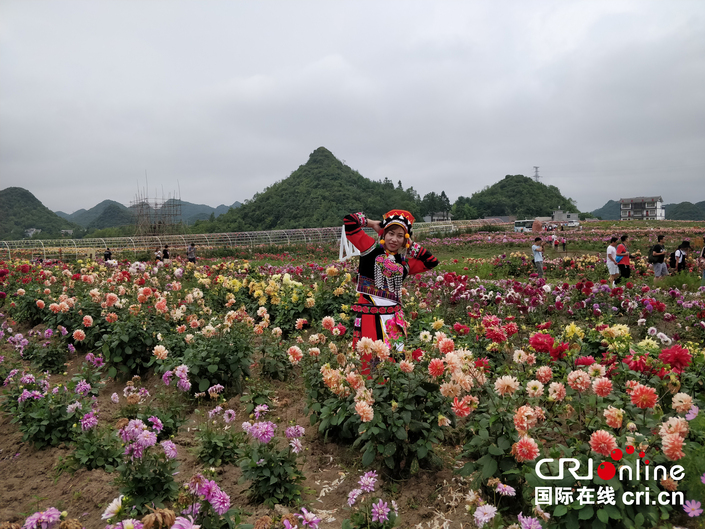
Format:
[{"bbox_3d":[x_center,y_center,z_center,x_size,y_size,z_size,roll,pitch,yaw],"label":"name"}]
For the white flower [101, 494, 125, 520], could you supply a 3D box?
[{"bbox_3d":[-0.933,0.944,1.900,0.075,0.101,0.093,-2,4,-24],"label":"white flower"}]

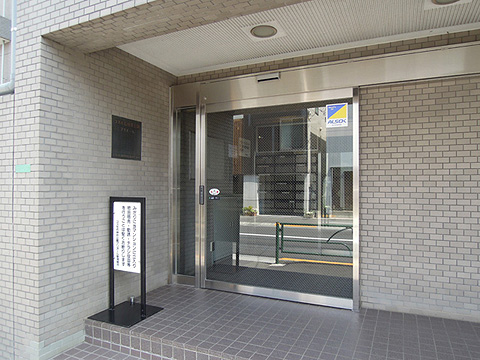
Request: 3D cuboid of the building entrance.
[{"bbox_3d":[0.157,0.127,3.551,2.108,2.157,0.140,0,-1,24],"label":"building entrance"}]

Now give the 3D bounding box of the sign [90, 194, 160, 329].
[{"bbox_3d":[-1.012,0.679,3.003,0.465,1.040,0.464,0,-1,24],"label":"sign"}]

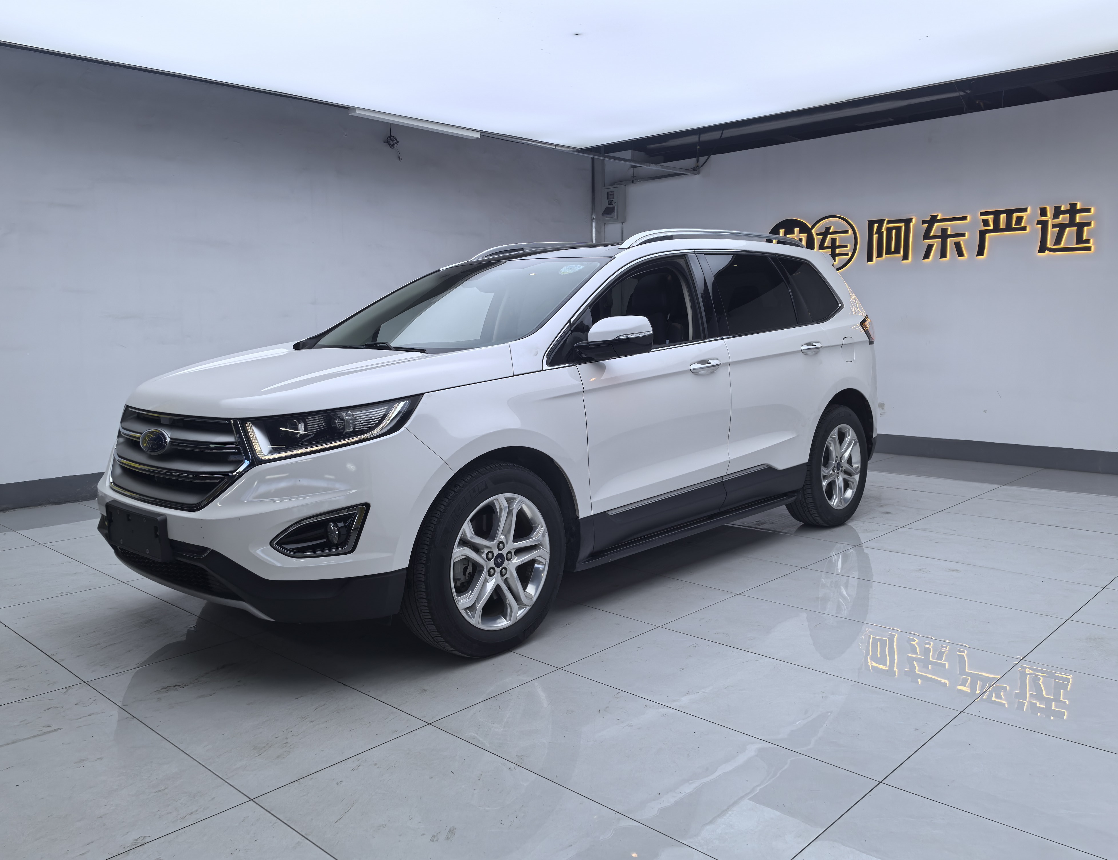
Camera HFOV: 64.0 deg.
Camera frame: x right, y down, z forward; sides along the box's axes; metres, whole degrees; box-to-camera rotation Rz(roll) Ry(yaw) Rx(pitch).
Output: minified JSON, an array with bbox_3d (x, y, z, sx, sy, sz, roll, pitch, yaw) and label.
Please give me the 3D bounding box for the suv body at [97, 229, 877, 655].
[{"bbox_3d":[0.079,-0.214,5.060,2.000,1.735,4.870,6,9,43],"label":"suv body"}]

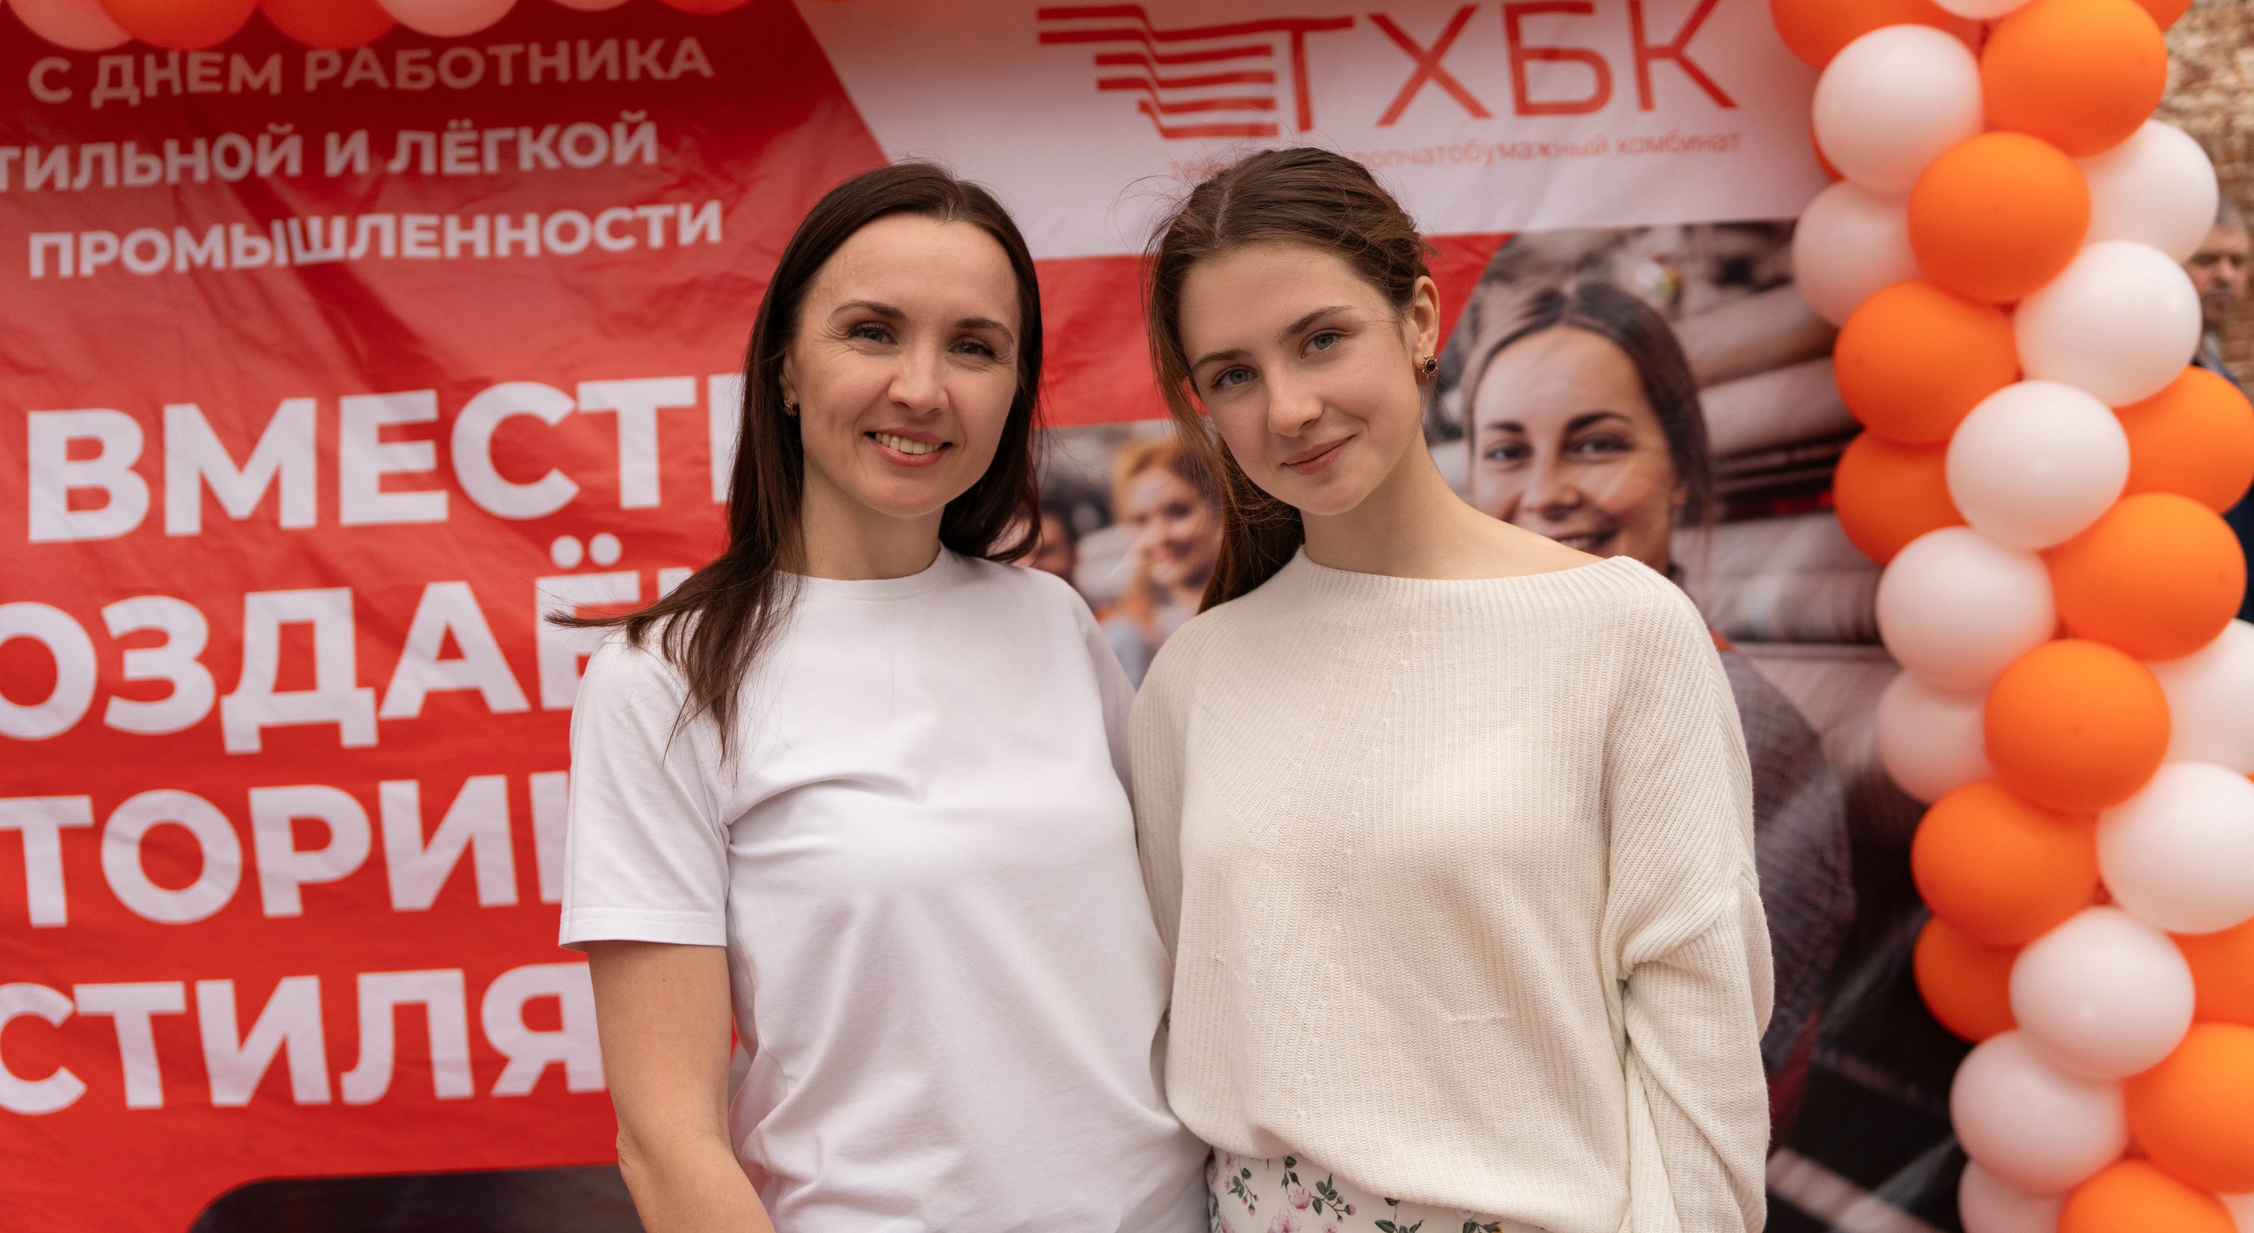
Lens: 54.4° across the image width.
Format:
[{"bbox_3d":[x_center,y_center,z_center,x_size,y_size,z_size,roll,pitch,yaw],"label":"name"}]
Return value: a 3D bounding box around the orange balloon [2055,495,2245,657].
[{"bbox_3d":[1.164,-0.043,2.491,0.198,0.188,0.192,-4,-1,0],"label":"orange balloon"}]

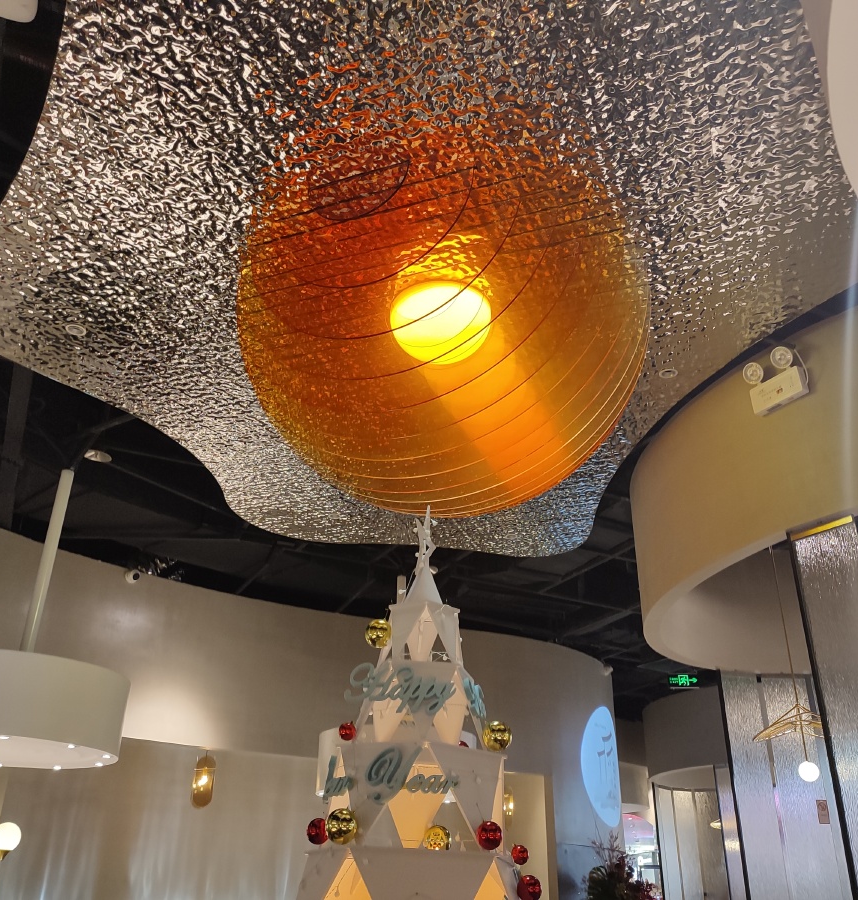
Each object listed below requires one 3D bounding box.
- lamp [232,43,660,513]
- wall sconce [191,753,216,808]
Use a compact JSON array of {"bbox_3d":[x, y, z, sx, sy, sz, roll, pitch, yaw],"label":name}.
[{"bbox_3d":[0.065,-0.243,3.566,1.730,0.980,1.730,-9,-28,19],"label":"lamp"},{"bbox_3d":[-1.691,2.486,6.500,0.130,0.380,0.100,19,-31,-32],"label":"wall sconce"}]

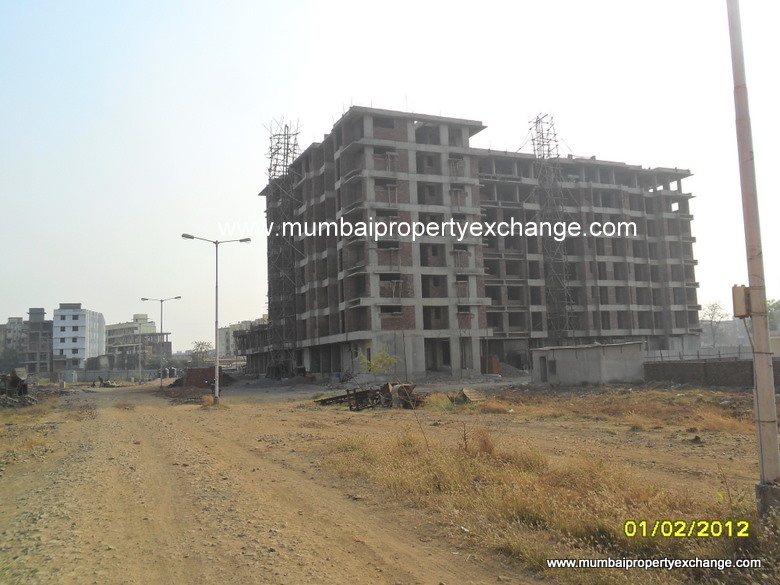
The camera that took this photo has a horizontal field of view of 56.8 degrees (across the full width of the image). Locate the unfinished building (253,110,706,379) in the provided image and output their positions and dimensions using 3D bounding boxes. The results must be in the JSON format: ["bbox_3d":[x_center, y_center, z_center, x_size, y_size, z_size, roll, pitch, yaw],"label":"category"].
[{"bbox_3d":[13.590,-2.608,92.897,53.600,25.300,36.000,0,-6,-25],"label":"unfinished building"}]

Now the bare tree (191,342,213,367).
[{"bbox_3d":[-34.090,11.560,130.270,4.000,5.400,3.900,-1,-6,-14],"label":"bare tree"}]

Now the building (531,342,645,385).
[{"bbox_3d":[14.480,5.350,53.440,3.950,2.750,7.700,0,-6,-25],"label":"building"}]

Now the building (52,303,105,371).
[{"bbox_3d":[-84.730,12.730,197.260,8.700,17.400,15.500,-2,-6,-4],"label":"building"}]

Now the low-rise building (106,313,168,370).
[{"bbox_3d":[-81.900,17.060,235.980,11.000,17.000,30.000,2,-7,-38],"label":"low-rise building"}]

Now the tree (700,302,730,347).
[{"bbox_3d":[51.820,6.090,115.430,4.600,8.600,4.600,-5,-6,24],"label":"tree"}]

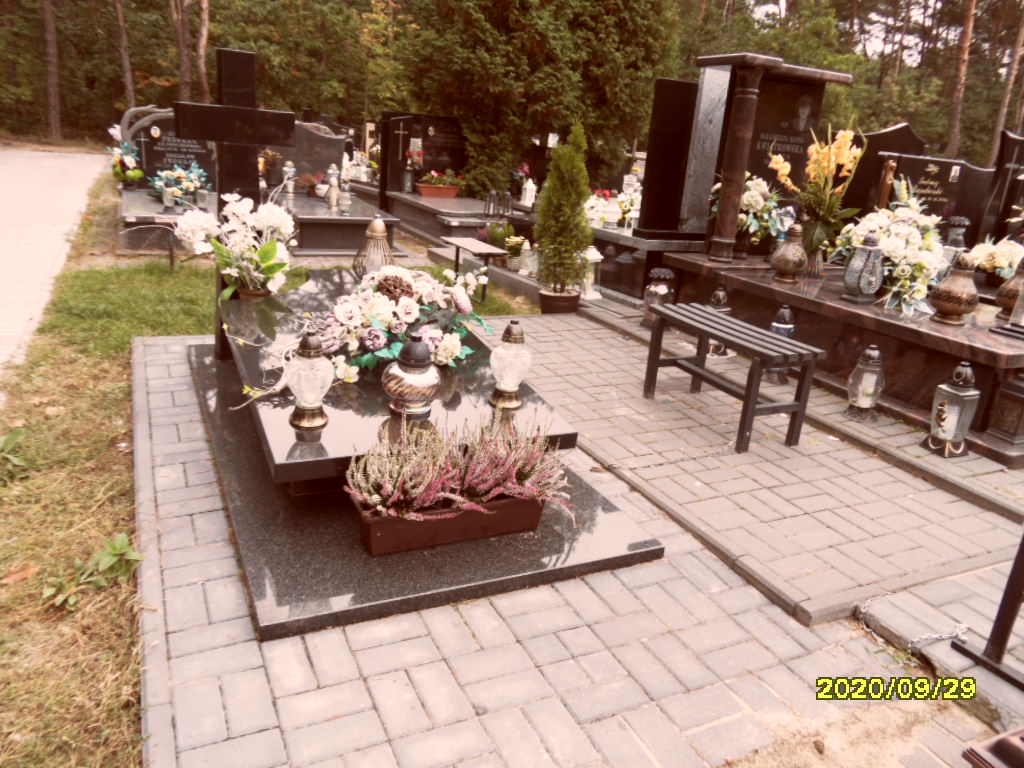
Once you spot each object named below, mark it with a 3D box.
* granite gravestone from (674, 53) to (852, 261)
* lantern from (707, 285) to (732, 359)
[{"bbox_3d":[1.768,-1.549,5.067,0.970,1.315,0.420,-4,20,-25],"label":"granite gravestone"},{"bbox_3d":[1.315,-0.396,4.500,0.160,0.400,0.160,-4,19,-27],"label":"lantern"}]

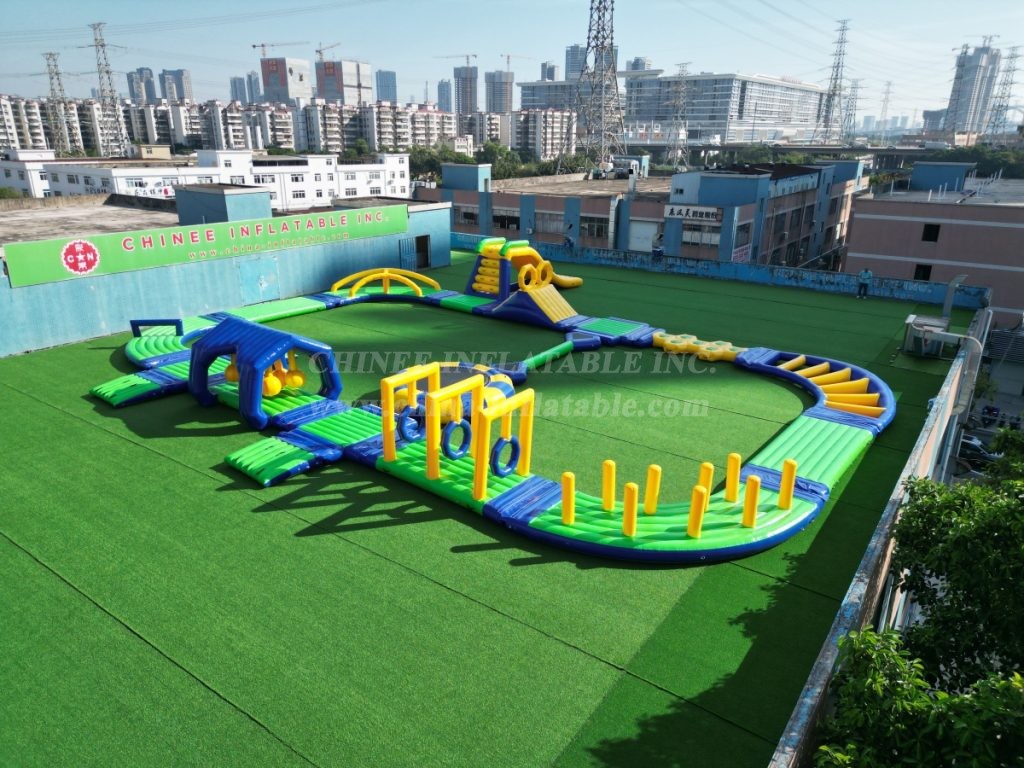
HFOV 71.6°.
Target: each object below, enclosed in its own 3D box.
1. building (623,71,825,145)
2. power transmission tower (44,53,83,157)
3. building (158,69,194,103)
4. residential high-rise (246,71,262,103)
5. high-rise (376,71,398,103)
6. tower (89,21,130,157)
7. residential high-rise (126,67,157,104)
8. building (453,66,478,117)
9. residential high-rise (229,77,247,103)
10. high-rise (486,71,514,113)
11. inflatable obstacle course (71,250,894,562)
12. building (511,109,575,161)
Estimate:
[{"bbox_3d":[180.830,-210.070,568.910,78.500,53.800,222.400,15,25,35],"label":"building"},{"bbox_3d":[-152.490,-90.380,242.090,7.500,40.700,9.000,14,23,35],"label":"power transmission tower"},{"bbox_3d":[-447.430,-368.310,958.940,31.000,103.600,21.000,0,19,0],"label":"building"},{"bbox_3d":[-447.120,-484.160,1235.600,22.000,108.200,19.000,-6,21,-18],"label":"residential high-rise"},{"bbox_3d":[-180.630,-399.180,1042.200,27.000,110.700,20.000,3,19,8],"label":"high-rise"},{"bbox_3d":[-139.210,-97.610,247.390,8.500,51.000,10.000,14,23,35],"label":"tower"},{"bbox_3d":[-485.150,-363.210,942.410,26.000,104.300,21.000,0,19,0],"label":"residential high-rise"},{"bbox_3d":[-64.940,-391.570,1015.850,28.000,114.900,22.000,6,20,17],"label":"building"},{"bbox_3d":[-499.610,-504.320,1298.960,26.000,102.400,20.000,-7,21,-19],"label":"residential high-rise"},{"bbox_3d":[-20.210,-447.320,1148.130,37.000,103.400,24.000,12,23,30],"label":"high-rise"},{"bbox_3d":[-0.273,-2.610,27.655,27.740,2.850,25.620,14,23,34],"label":"inflatable obstacle course"},{"bbox_3d":[18.520,-139.930,406.040,20.700,30.900,34.100,16,25,37],"label":"building"}]

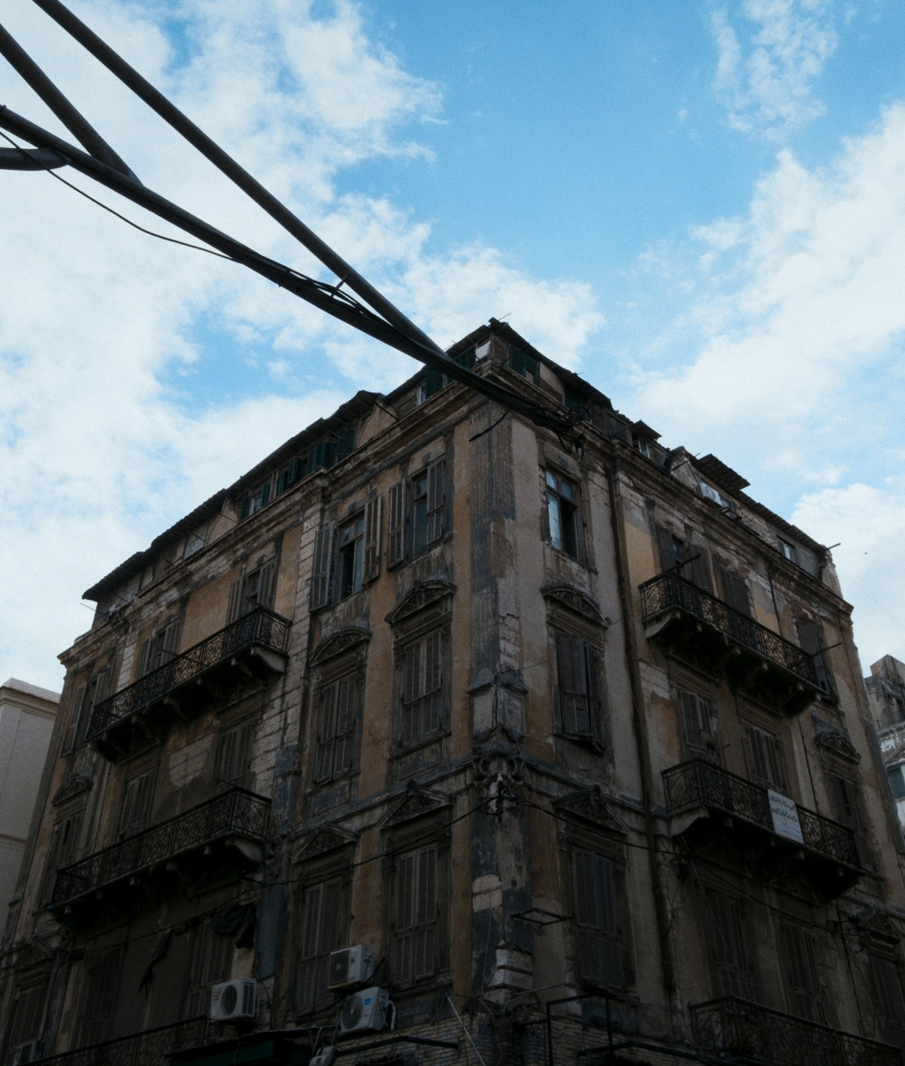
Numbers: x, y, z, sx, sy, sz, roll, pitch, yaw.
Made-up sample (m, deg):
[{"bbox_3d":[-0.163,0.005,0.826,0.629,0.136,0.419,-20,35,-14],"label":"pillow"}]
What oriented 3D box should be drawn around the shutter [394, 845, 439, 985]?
[{"bbox_3d":[-0.634,6.749,18.904,1.073,2.261,0.050,-30,-46,35],"label":"shutter"}]

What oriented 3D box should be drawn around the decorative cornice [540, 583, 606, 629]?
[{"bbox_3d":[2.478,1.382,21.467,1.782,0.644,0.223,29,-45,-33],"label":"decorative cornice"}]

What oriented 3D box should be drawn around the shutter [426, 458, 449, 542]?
[{"bbox_3d":[-0.356,-0.685,22.580,0.503,2.120,0.050,-30,-46,34],"label":"shutter"}]

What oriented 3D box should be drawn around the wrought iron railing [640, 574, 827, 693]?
[{"bbox_3d":[6.820,2.646,25.835,5.831,0.946,0.843,29,-46,-33],"label":"wrought iron railing"}]

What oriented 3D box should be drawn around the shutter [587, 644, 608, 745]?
[{"bbox_3d":[2.947,3.293,21.788,0.050,2.185,0.618,-17,-40,22],"label":"shutter"}]

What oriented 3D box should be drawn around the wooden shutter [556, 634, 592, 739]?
[{"bbox_3d":[2.449,3.041,21.400,0.618,2.242,0.050,14,-39,-18],"label":"wooden shutter"}]

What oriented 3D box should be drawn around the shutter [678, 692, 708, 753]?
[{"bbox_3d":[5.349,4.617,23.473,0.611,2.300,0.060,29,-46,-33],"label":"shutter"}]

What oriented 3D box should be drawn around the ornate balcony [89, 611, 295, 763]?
[{"bbox_3d":[-7.042,4.004,28.015,7.628,0.984,0.962,-30,-46,35],"label":"ornate balcony"}]

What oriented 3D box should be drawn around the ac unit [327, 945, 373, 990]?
[{"bbox_3d":[-1.697,7.296,17.871,0.785,0.550,0.265,-30,-46,34],"label":"ac unit"}]

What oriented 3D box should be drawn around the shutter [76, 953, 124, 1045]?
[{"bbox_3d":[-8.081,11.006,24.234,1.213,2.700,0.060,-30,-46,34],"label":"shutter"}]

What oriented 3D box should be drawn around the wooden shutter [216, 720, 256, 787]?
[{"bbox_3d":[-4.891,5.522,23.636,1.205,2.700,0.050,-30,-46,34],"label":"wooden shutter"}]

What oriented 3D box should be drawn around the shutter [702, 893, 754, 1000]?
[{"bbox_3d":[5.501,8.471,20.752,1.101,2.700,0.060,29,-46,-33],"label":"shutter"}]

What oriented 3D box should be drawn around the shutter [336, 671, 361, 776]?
[{"bbox_3d":[-2.233,4.061,22.374,0.628,2.322,0.060,-30,-46,34],"label":"shutter"}]

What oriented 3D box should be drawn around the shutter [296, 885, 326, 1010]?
[{"bbox_3d":[-2.678,7.816,20.071,0.533,2.356,0.060,-30,-46,34],"label":"shutter"}]

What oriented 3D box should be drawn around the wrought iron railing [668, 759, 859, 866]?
[{"bbox_3d":[6.913,6.400,23.484,6.000,0.878,0.900,29,-45,-33],"label":"wrought iron railing"}]

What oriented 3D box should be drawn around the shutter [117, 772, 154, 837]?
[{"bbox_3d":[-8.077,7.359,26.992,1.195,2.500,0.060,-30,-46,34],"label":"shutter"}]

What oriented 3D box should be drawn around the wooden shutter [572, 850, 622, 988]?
[{"bbox_3d":[2.416,6.438,17.848,1.081,2.186,0.050,29,-45,-33],"label":"wooden shutter"}]

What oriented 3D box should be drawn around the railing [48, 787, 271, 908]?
[{"bbox_3d":[-7.112,7.736,25.371,7.746,0.921,0.918,-30,-46,35],"label":"railing"}]

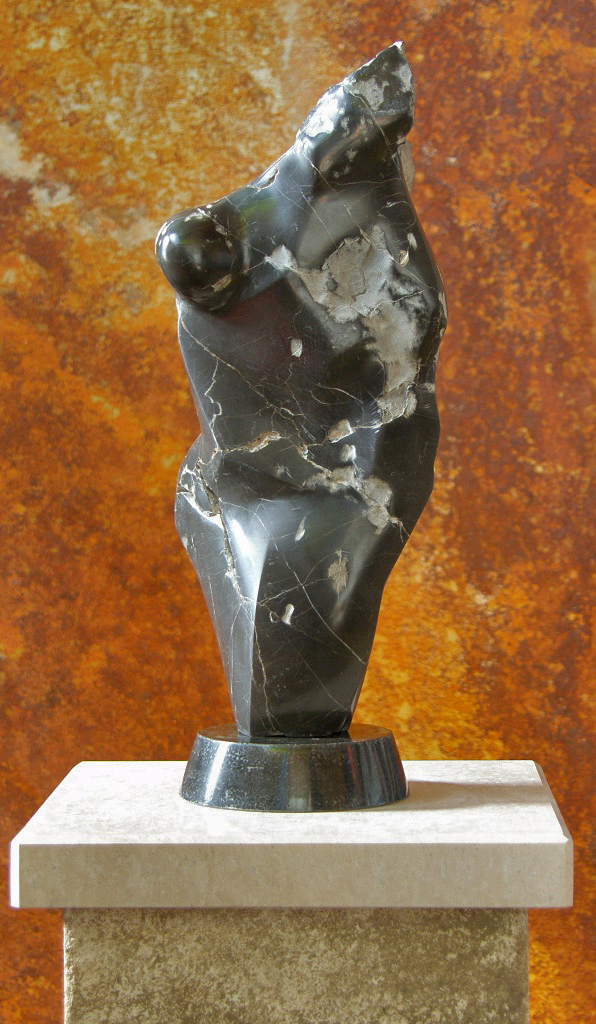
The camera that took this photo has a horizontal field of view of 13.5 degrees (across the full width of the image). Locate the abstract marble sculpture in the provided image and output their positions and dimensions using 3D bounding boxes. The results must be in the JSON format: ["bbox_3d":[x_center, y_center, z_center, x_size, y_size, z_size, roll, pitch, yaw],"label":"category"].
[{"bbox_3d":[0.002,-0.078,1.650,0.190,0.453,0.120,0,3,0],"label":"abstract marble sculpture"}]

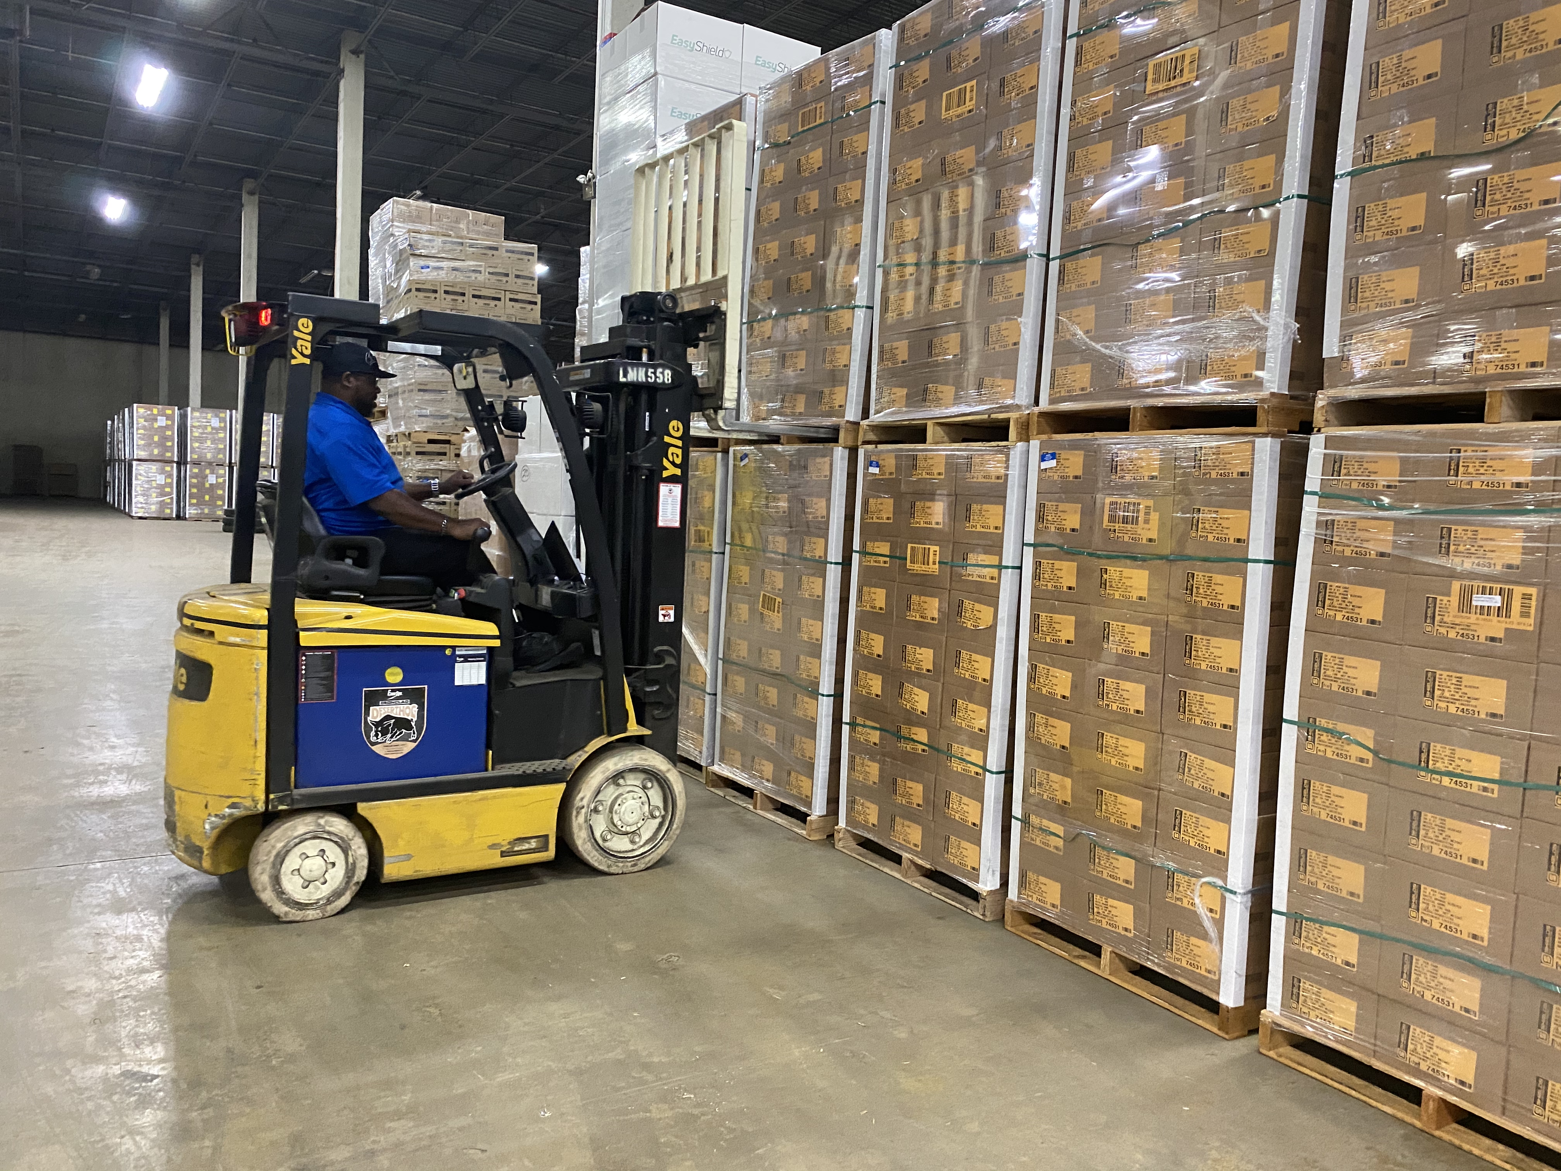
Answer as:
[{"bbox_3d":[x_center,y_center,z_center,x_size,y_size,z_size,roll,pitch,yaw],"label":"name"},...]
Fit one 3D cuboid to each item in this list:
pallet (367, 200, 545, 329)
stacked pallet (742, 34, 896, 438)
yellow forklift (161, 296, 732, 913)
[{"bbox_3d":[-3.046,-2.329,11.320,1.240,2.030,1.100,0,5,-32],"label":"pallet"},{"bbox_3d":[0.629,-1.615,5.989,1.219,1.770,1.026,0,5,-34],"label":"stacked pallet"},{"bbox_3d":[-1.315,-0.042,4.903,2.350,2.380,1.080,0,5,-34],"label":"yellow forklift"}]

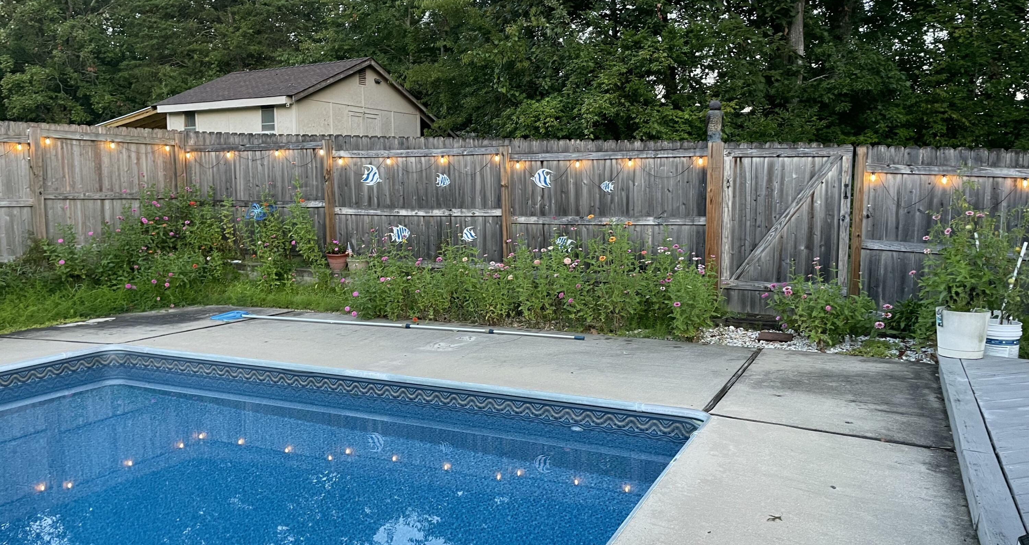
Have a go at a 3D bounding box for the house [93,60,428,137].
[{"bbox_3d":[-7.016,-3.851,22.404,7.650,3.980,5.780,3,7,29],"label":"house"}]

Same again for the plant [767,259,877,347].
[{"bbox_3d":[2.901,0.267,7.264,0.960,0.800,0.720,2,6,26],"label":"plant"}]

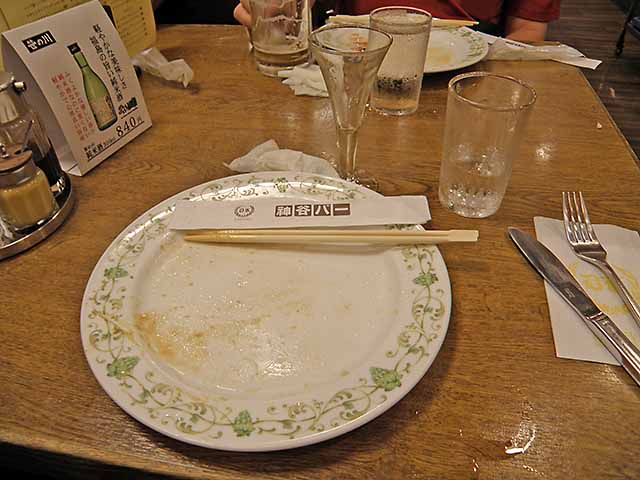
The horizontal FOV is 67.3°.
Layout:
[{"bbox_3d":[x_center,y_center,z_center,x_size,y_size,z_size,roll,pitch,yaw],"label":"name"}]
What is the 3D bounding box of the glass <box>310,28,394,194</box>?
[{"bbox_3d":[0.025,-0.112,0.425,0.065,0.130,0.065,0,42,0],"label":"glass"}]

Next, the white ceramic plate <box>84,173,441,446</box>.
[{"bbox_3d":[-0.035,0.032,0.343,0.250,0.026,0.250,0,42,0],"label":"white ceramic plate"}]

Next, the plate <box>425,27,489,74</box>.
[{"bbox_3d":[0.112,-0.276,0.689,0.250,0.026,0.250,0,42,0],"label":"plate"}]

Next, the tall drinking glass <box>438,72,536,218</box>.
[{"bbox_3d":[0.137,-0.077,0.406,0.065,0.104,0.065,0,42,0],"label":"tall drinking glass"}]

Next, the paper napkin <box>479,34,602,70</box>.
[{"bbox_3d":[0.305,-0.271,0.689,0.170,0.018,0.075,17,44,18],"label":"paper napkin"}]

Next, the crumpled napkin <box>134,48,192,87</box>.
[{"bbox_3d":[-0.208,-0.234,0.638,0.115,0.030,0.052,27,48,27],"label":"crumpled napkin"}]

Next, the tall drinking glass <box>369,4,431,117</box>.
[{"bbox_3d":[0.090,-0.203,0.549,0.066,0.102,0.066,0,42,0],"label":"tall drinking glass"}]

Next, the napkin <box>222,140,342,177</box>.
[{"bbox_3d":[-0.039,-0.075,0.462,0.117,0.026,0.060,2,42,2],"label":"napkin"}]

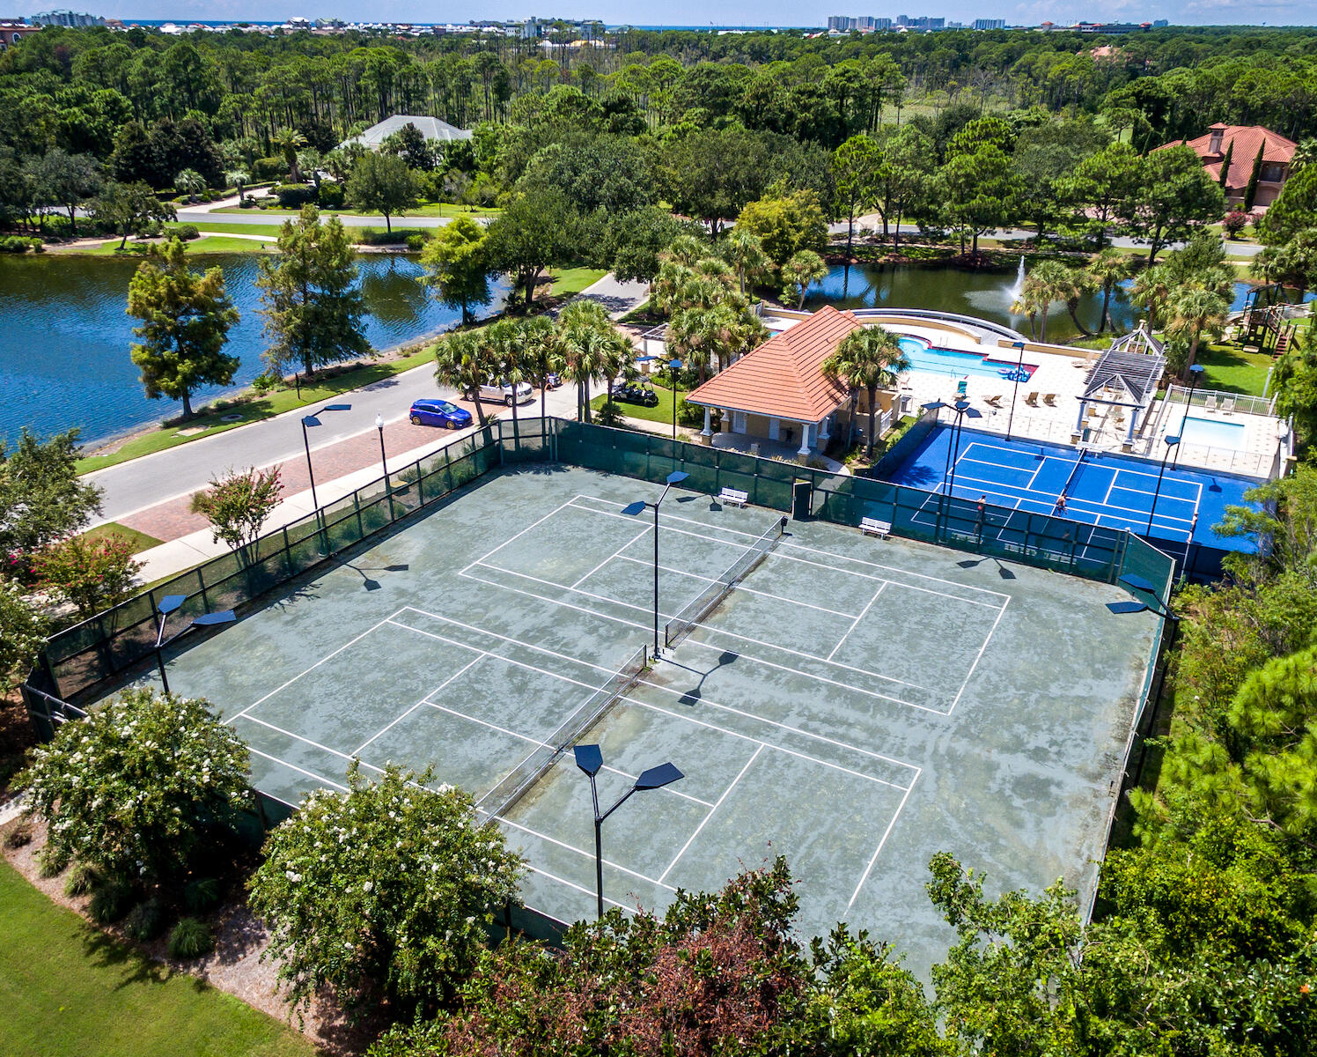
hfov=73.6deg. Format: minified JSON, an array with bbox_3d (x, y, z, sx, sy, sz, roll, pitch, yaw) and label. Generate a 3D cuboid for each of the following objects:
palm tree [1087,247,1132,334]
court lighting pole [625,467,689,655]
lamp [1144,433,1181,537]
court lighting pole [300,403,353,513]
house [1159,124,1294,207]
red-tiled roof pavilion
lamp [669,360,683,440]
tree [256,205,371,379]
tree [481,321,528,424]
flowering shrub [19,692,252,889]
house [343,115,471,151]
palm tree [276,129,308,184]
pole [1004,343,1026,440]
[{"bbox_3d":[40.647,-21.049,78.356,3.800,7.200,3.800,13,29,24],"label":"palm tree"},{"bbox_3d":[-0.081,2.236,38.601,1.300,8.594,4.200,16,33,25],"label":"court lighting pole"},{"bbox_3d":[25.740,-1.560,44.920,0.800,6.570,1.400,18,34,27],"label":"lamp"},{"bbox_3d":[-16.253,-2.007,43.450,2.317,7.870,3.200,12,29,21],"label":"court lighting pole"},{"bbox_3d":[93.680,-60.690,145.020,19.000,11.000,15.000,8,31,13],"label":"house"},{"bbox_3d":[10.038,-10.915,60.140,8.556,6.898,17.547,16,31,27],"label":"red-tiled roof pavilion"},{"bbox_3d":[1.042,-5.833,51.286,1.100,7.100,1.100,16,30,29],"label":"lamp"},{"bbox_3d":[-26.995,-18.222,68.917,8.600,13.460,8.300,-11,32,-19],"label":"tree"},{"bbox_3d":[-9.513,-9.139,55.811,3.100,8.100,3.100,-4,26,-9],"label":"tree"},{"bbox_3d":[-16.293,8.199,27.750,6.350,5.536,6.324,17,31,28],"label":"flowering shrub"},{"bbox_3d":[-47.540,-74.080,167.500,22.000,8.500,15.000,3,30,4],"label":"house"},{"bbox_3d":[-61.048,-61.252,145.657,5.000,8.800,5.000,-9,28,-19],"label":"palm tree"},{"bbox_3d":[23.028,-8.730,57.178,0.838,6.585,1.297,16,31,27],"label":"pole"}]

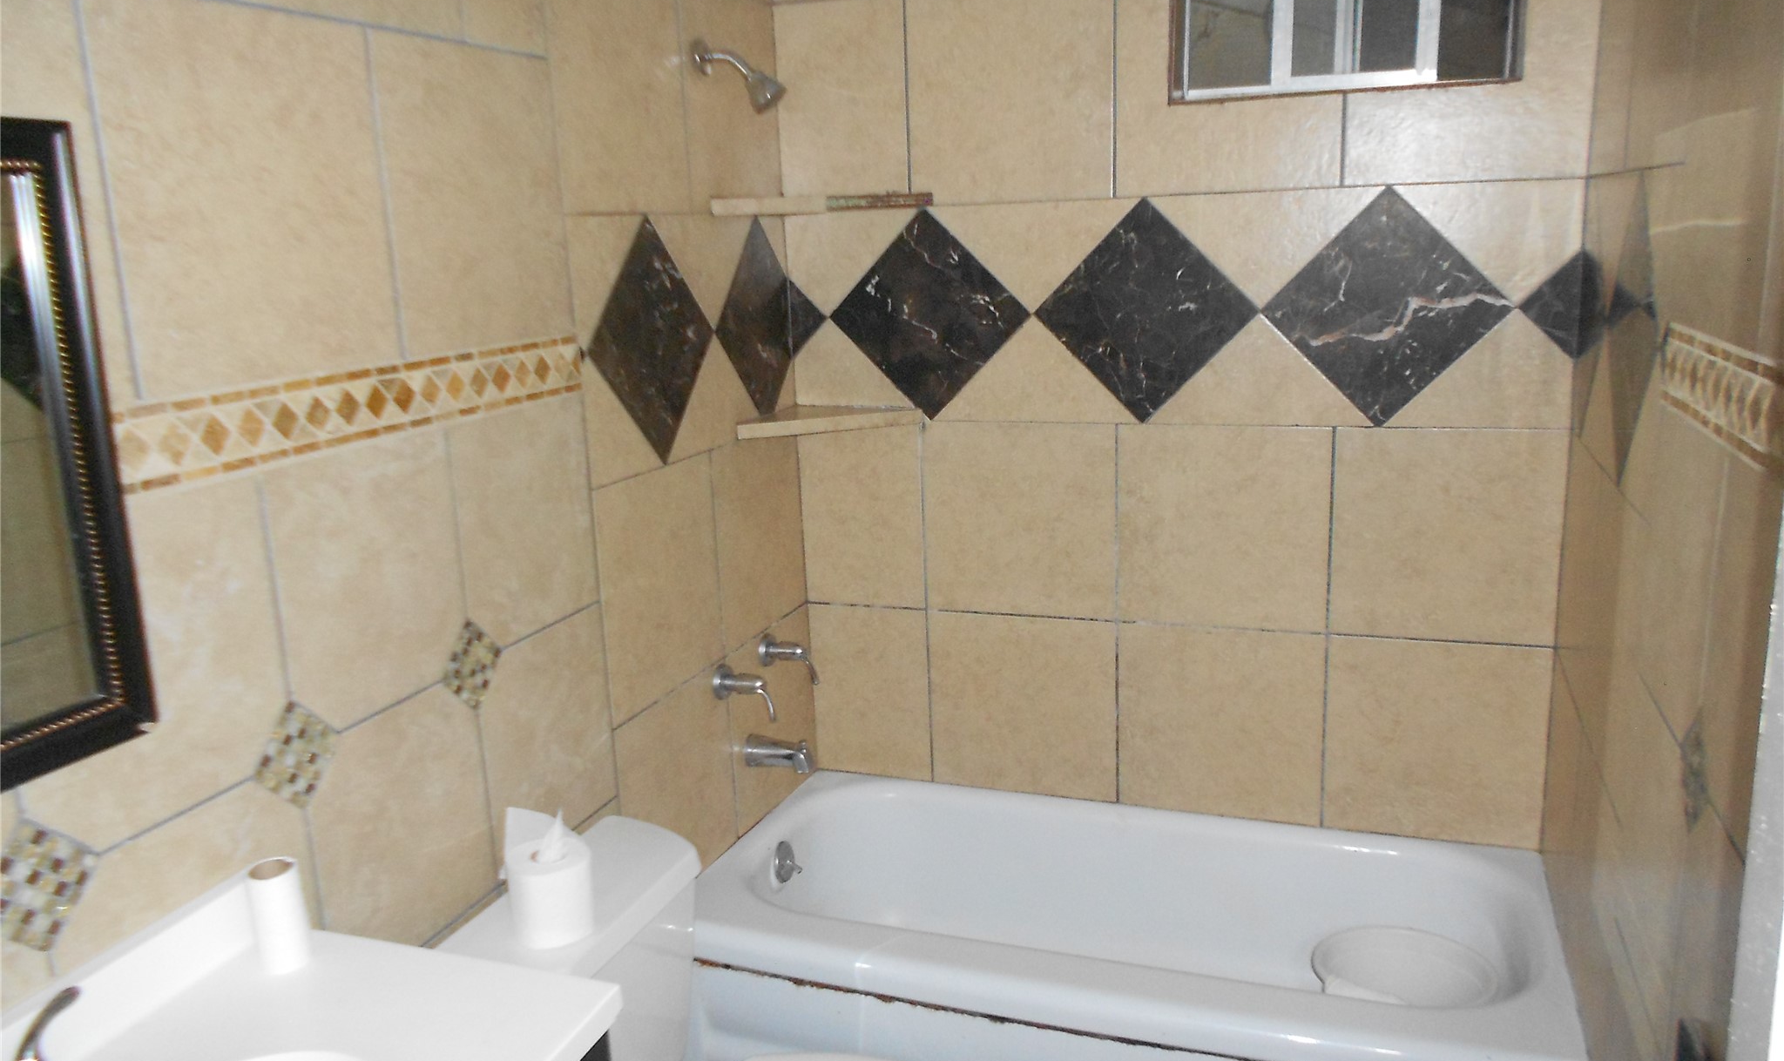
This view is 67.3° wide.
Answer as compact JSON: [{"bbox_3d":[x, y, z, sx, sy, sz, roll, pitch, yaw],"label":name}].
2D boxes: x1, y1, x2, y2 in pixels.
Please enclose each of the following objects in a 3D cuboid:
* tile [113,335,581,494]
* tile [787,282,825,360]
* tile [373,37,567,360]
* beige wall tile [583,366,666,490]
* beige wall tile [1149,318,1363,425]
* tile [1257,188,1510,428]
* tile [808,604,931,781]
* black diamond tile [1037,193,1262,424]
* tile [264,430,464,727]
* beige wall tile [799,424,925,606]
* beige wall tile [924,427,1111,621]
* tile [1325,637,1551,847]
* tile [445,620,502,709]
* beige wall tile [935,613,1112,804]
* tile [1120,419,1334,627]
[{"bbox_3d":[-0.642,-0.175,1.734,0.012,0.089,0.830,3,14,21],"label":"tile"},{"bbox_3d":[-0.172,-0.446,2.825,0.086,0.168,0.011,2,13,20],"label":"tile"},{"bbox_3d":[-0.577,-0.465,1.873,0.012,0.404,0.384,3,14,21],"label":"tile"},{"bbox_3d":[-0.450,-0.196,2.246,0.010,0.218,0.231,3,14,20],"label":"beige wall tile"},{"bbox_3d":[0.692,-0.303,2.525,0.425,0.213,0.010,2,14,20],"label":"beige wall tile"},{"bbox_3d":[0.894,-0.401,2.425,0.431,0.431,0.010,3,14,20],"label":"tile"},{"bbox_3d":[-0.046,0.357,2.972,0.281,0.395,0.010,2,14,20],"label":"tile"},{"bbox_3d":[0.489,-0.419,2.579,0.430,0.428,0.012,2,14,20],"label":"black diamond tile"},{"bbox_3d":[-0.655,0.062,1.696,0.010,0.334,0.325,2,14,20],"label":"tile"},{"bbox_3d":[-0.064,-0.036,2.881,0.283,0.406,0.010,3,14,20],"label":"beige wall tile"},{"bbox_3d":[0.262,-0.020,2.761,0.406,0.404,0.012,2,14,20],"label":"beige wall tile"},{"bbox_3d":[1.040,0.406,2.571,0.395,0.394,0.012,2,14,20],"label":"tile"},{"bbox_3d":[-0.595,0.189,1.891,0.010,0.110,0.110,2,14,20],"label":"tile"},{"bbox_3d":[0.279,0.371,2.852,0.407,0.395,0.010,2,14,20],"label":"beige wall tile"},{"bbox_3d":[0.645,-0.005,2.617,0.406,0.406,0.010,3,14,20],"label":"tile"}]

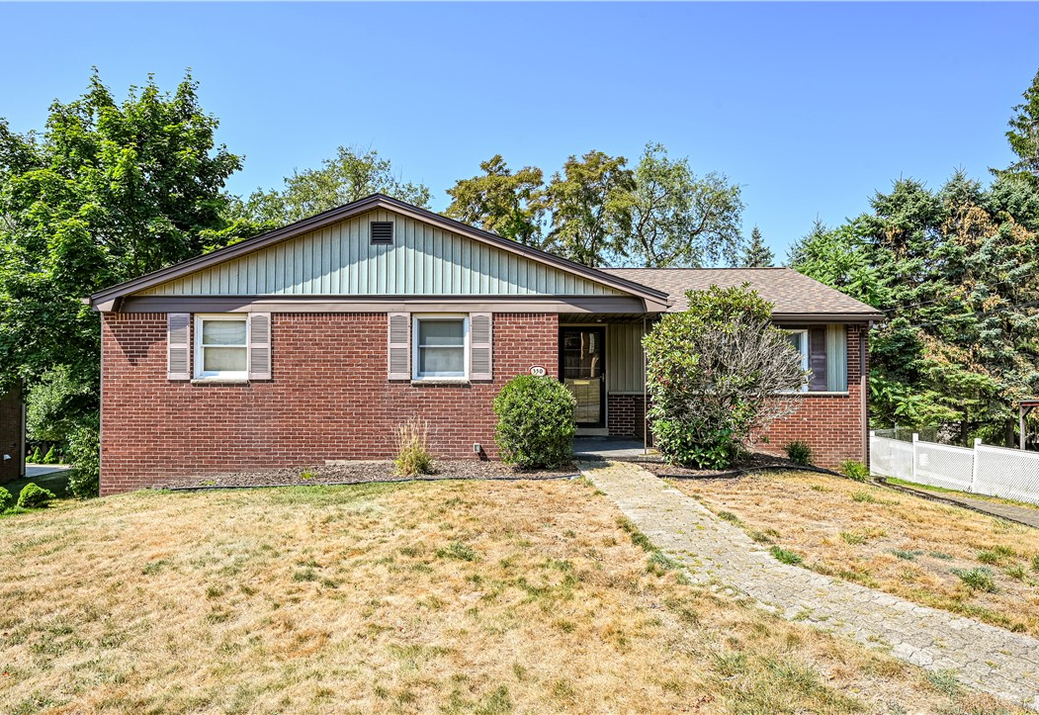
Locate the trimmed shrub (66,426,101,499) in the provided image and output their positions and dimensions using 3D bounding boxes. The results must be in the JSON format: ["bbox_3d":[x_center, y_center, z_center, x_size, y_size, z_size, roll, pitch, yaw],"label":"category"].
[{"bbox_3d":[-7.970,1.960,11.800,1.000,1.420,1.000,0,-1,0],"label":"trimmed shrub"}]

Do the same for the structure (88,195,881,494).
[{"bbox_3d":[0.110,-0.100,15.600,14.200,4.950,10.900,0,-1,0],"label":"structure"}]

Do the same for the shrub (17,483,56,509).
[{"bbox_3d":[-9.000,2.590,11.700,0.740,0.500,0.720,0,-1,0],"label":"shrub"}]

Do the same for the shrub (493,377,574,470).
[{"bbox_3d":[0.230,1.000,9.750,1.270,1.460,1.220,0,-1,0],"label":"shrub"}]

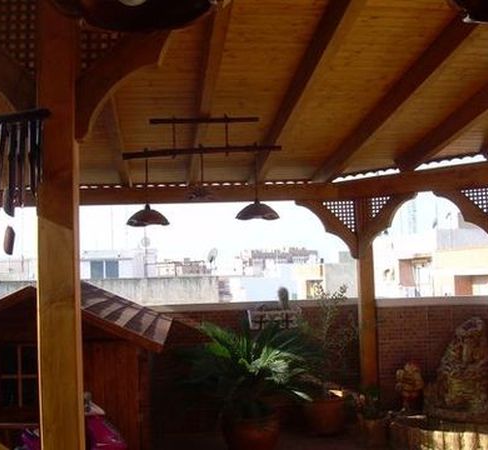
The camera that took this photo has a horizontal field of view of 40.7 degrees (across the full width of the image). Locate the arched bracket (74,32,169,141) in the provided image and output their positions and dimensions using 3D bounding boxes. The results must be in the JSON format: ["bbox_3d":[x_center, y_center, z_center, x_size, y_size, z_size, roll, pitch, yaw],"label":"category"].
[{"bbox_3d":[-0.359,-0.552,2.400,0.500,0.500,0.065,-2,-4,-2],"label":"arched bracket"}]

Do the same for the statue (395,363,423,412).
[{"bbox_3d":[1.570,1.532,6.250,0.270,0.440,0.240,-2,-4,8],"label":"statue"}]

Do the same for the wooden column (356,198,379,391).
[{"bbox_3d":[1.158,0.797,6.200,0.130,2.120,0.130,-2,-4,0],"label":"wooden column"}]

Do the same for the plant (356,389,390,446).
[{"bbox_3d":[1.161,1.739,5.950,0.290,0.490,0.290,-2,-4,0],"label":"plant"}]

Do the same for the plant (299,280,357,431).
[{"bbox_3d":[0.802,1.257,6.250,0.500,1.360,0.500,-2,-4,0],"label":"plant"}]

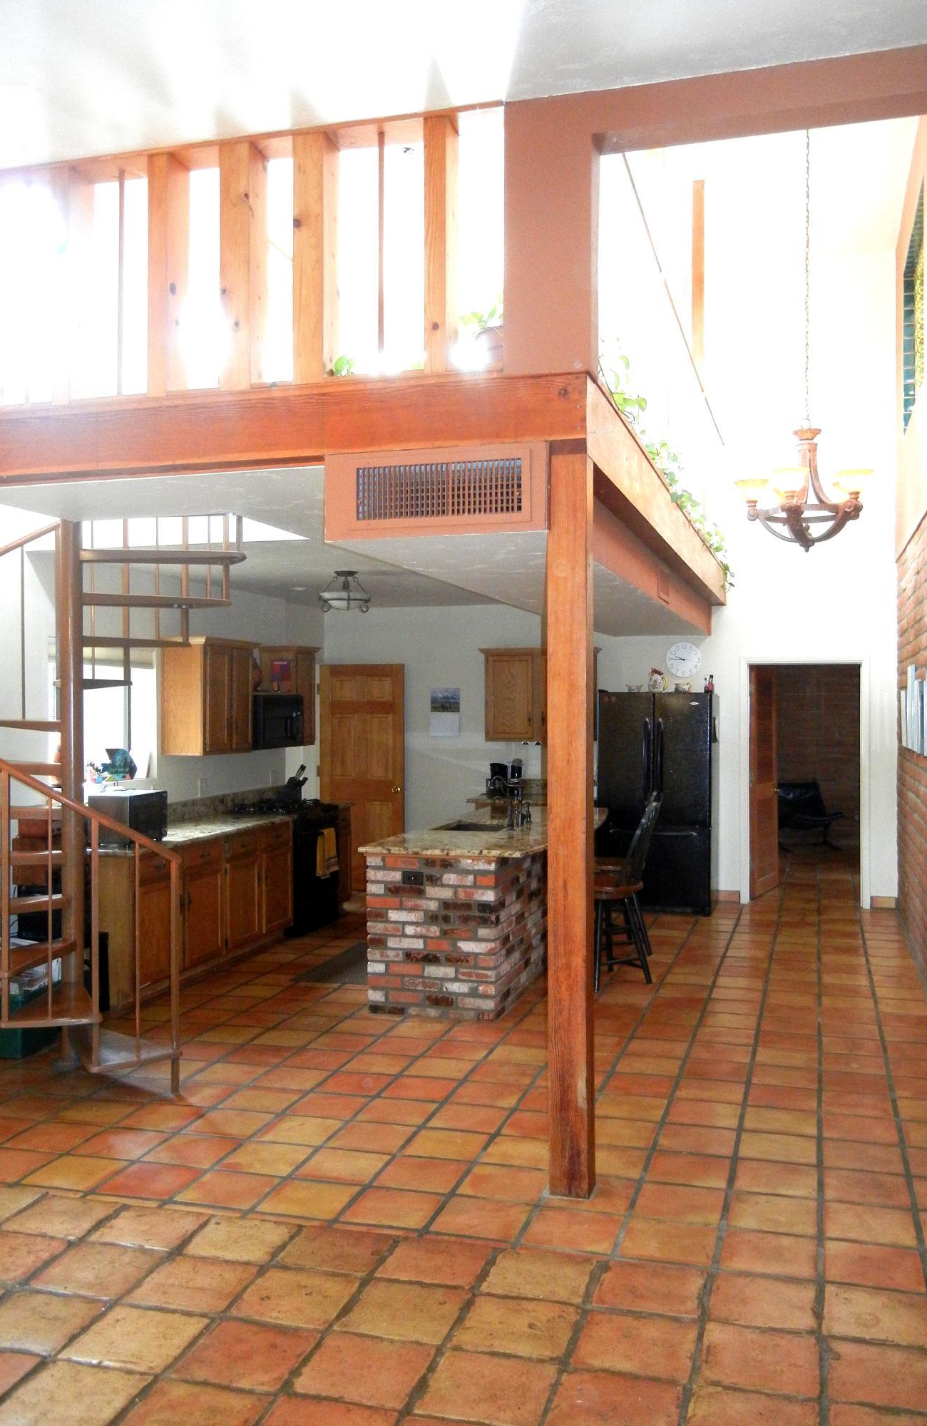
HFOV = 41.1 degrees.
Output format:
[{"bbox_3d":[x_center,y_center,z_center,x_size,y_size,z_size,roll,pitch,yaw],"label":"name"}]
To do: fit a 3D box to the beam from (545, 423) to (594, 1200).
[{"bbox_3d":[0.381,0.393,4.353,0.140,2.580,0.145,0,0,16],"label":"beam"}]

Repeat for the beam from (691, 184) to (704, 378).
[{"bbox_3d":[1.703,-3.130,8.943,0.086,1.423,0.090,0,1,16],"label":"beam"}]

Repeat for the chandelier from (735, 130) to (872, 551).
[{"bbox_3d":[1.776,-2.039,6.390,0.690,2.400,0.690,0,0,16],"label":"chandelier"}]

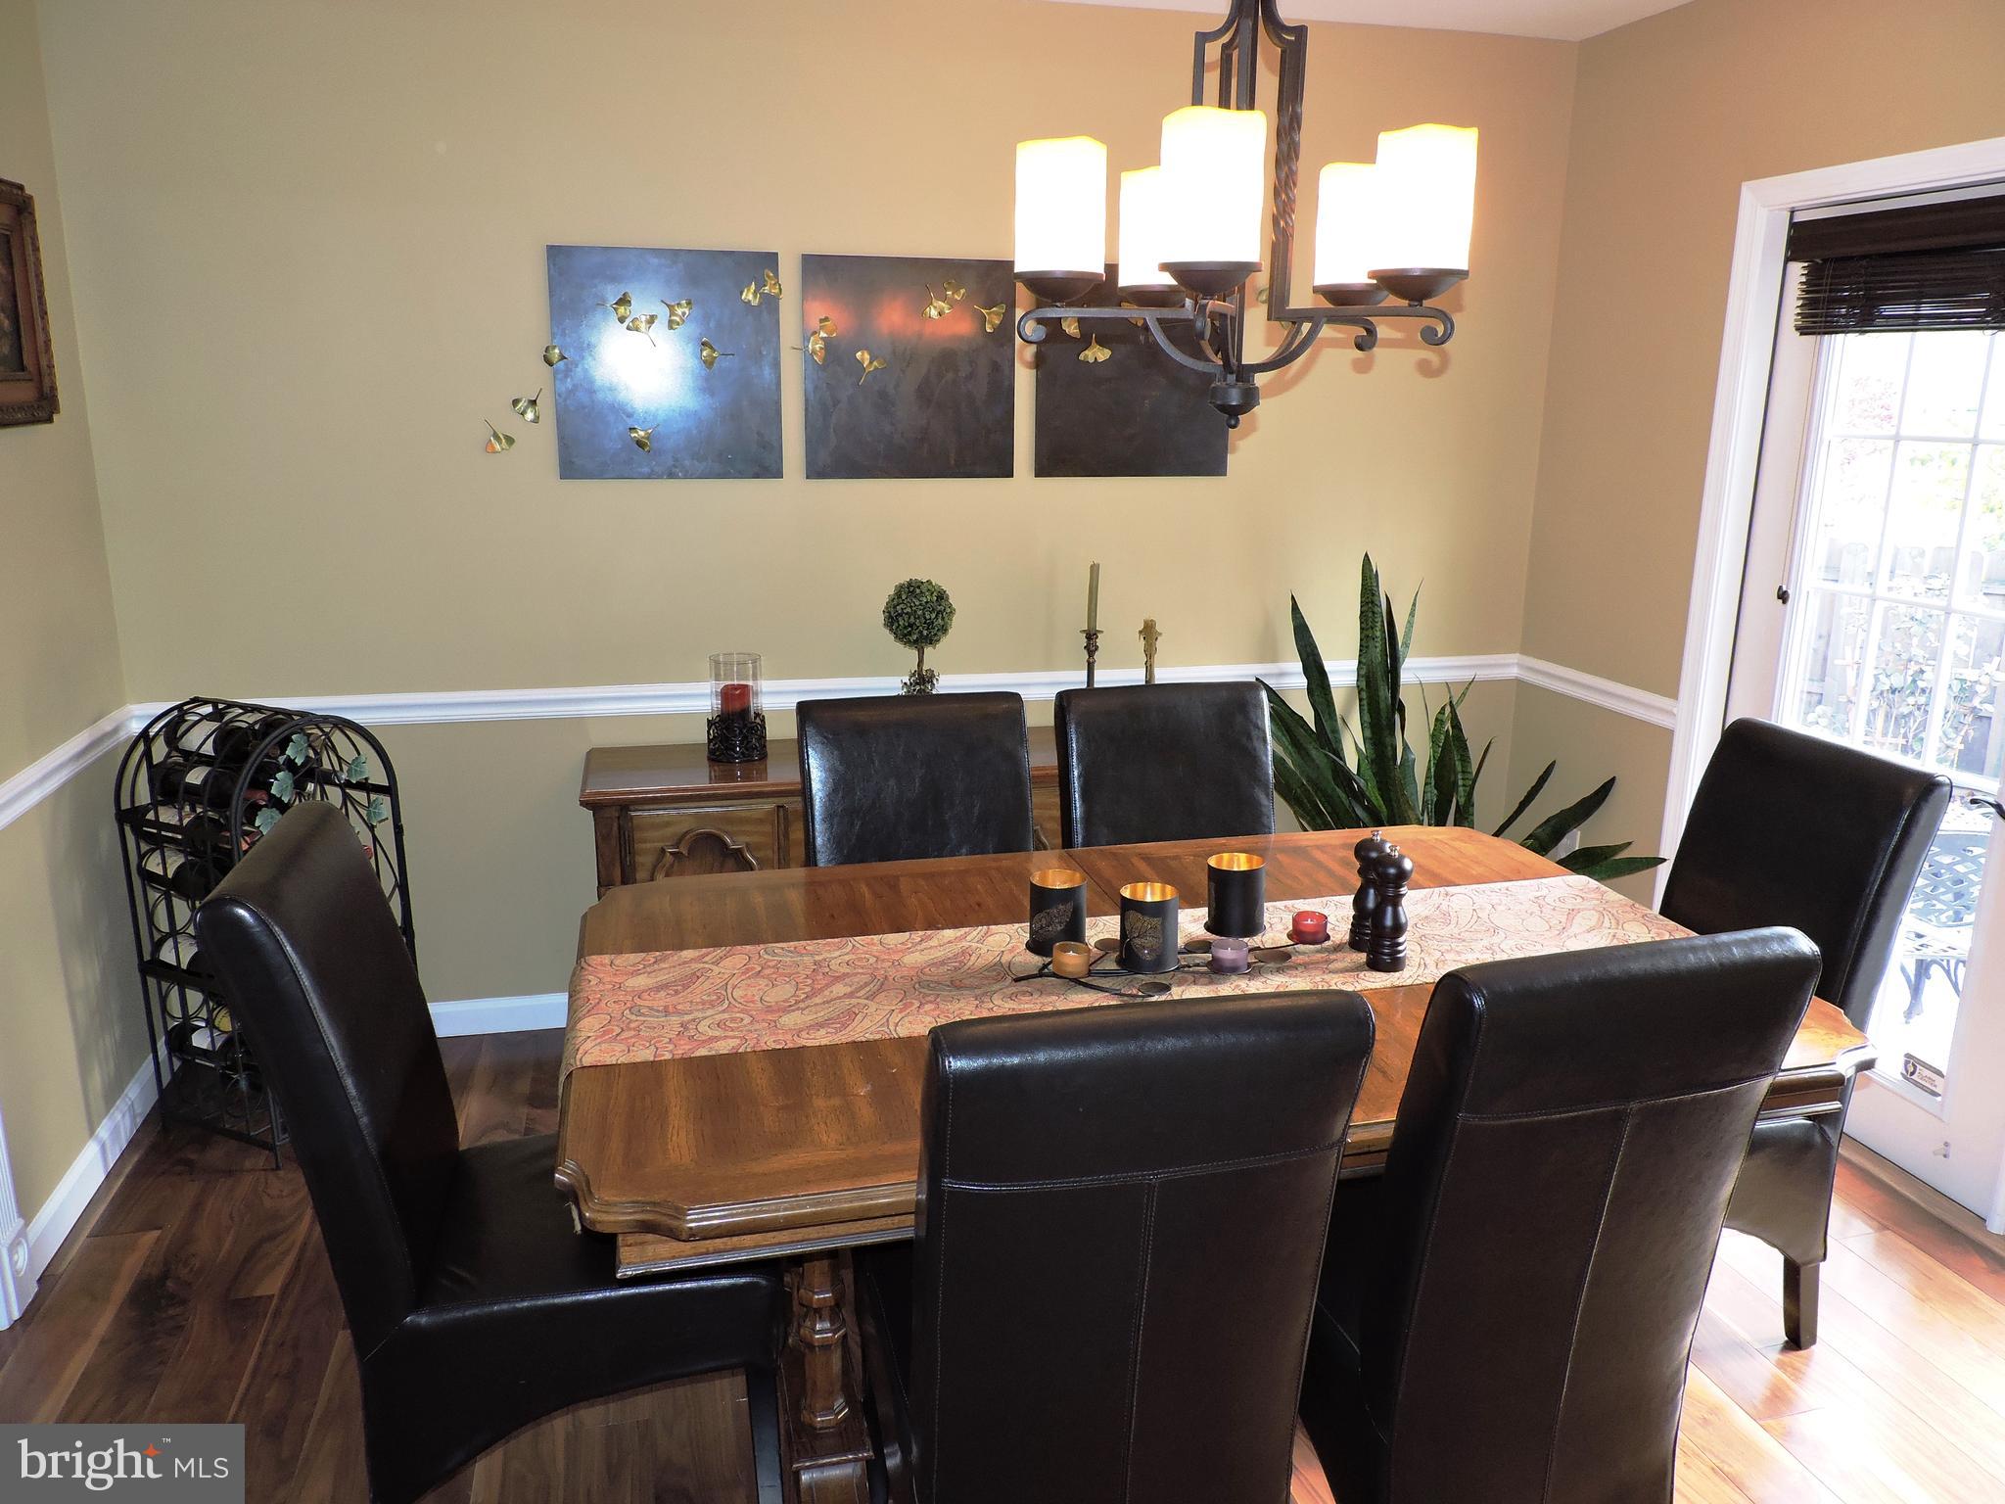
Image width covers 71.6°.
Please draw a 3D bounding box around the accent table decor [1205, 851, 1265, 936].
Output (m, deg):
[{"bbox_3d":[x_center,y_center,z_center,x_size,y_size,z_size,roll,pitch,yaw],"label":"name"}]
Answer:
[{"bbox_3d":[0.361,0.220,2.135,0.089,0.106,0.089,1,14,0],"label":"accent table decor"}]

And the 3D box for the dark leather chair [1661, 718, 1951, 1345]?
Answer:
[{"bbox_3d":[1.089,0.490,2.380,0.625,1.020,0.455,-3,14,-14],"label":"dark leather chair"}]

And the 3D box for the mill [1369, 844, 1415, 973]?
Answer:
[{"bbox_3d":[0.560,0.223,1.997,0.058,0.182,0.058,-3,14,-14],"label":"mill"}]

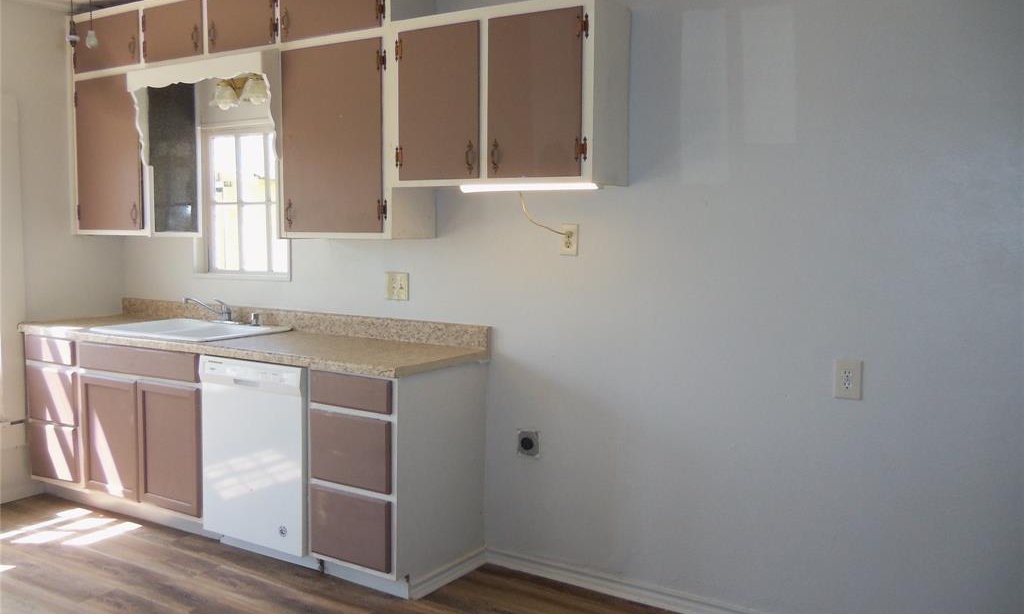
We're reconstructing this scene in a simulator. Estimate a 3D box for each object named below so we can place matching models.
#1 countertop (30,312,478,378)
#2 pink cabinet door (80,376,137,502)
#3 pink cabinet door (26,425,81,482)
[{"bbox_3d":[-1.345,0.159,3.949,2.562,0.040,0.611,4,5,32],"label":"countertop"},{"bbox_3d":[-1.927,0.624,3.991,0.429,0.564,0.023,4,5,32],"label":"pink cabinet door"},{"bbox_3d":[-2.307,0.728,4.168,0.406,0.279,0.020,3,6,31],"label":"pink cabinet door"}]

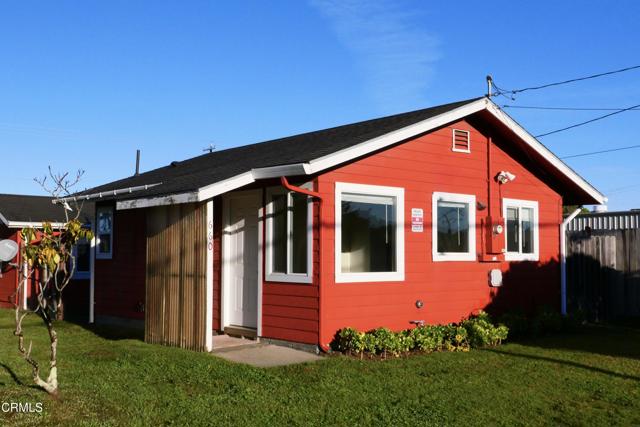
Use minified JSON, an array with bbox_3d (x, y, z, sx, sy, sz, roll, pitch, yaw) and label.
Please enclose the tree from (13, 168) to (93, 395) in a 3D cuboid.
[{"bbox_3d":[-2.743,0.696,7.293,0.800,2.240,0.720,1,-4,-20],"label":"tree"}]

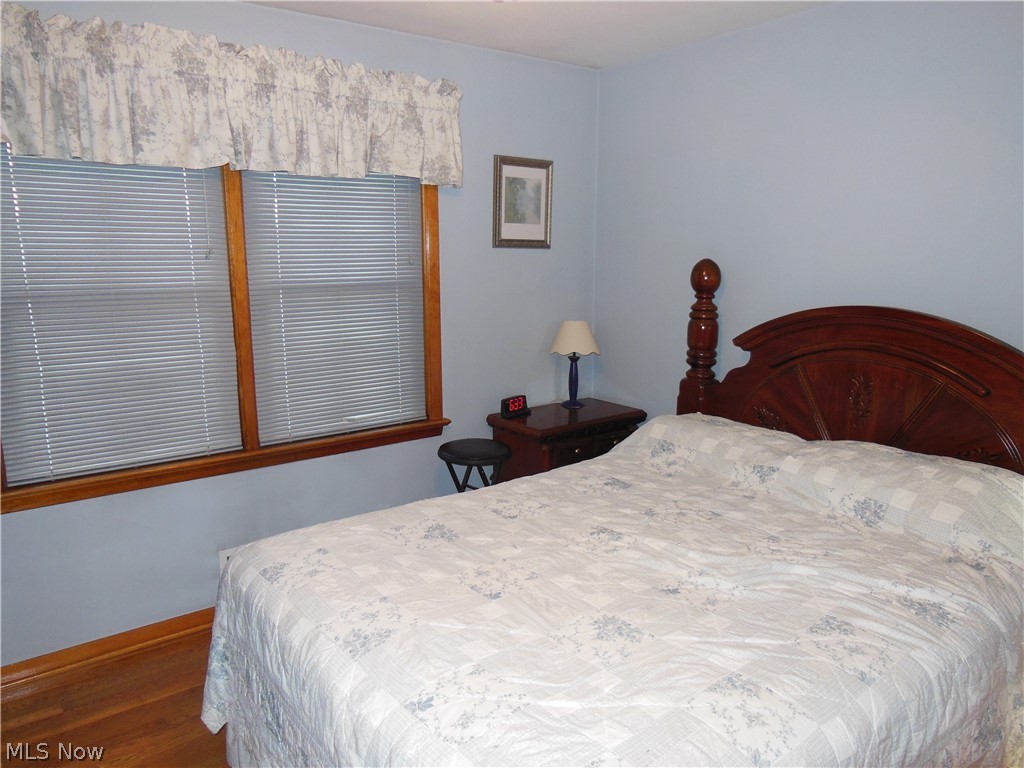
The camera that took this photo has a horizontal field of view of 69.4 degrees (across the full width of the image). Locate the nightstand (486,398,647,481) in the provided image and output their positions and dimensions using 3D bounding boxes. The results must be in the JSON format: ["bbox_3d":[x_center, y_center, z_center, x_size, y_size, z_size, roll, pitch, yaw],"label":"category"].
[{"bbox_3d":[0.288,0.499,3.783,0.705,0.721,0.435,-8,13,-36],"label":"nightstand"}]

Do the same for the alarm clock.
[{"bbox_3d":[0.022,0.114,3.646,0.155,0.090,0.065,-10,14,-42],"label":"alarm clock"}]

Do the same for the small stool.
[{"bbox_3d":[-0.167,0.606,3.453,0.355,0.636,0.355,-8,13,-36],"label":"small stool"}]

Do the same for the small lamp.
[{"bbox_3d":[0.322,-0.098,3.833,0.255,0.436,0.255,0,10,0],"label":"small lamp"}]

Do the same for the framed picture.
[{"bbox_3d":[0.054,-0.886,3.640,0.358,0.427,0.025,-8,13,-36],"label":"framed picture"}]

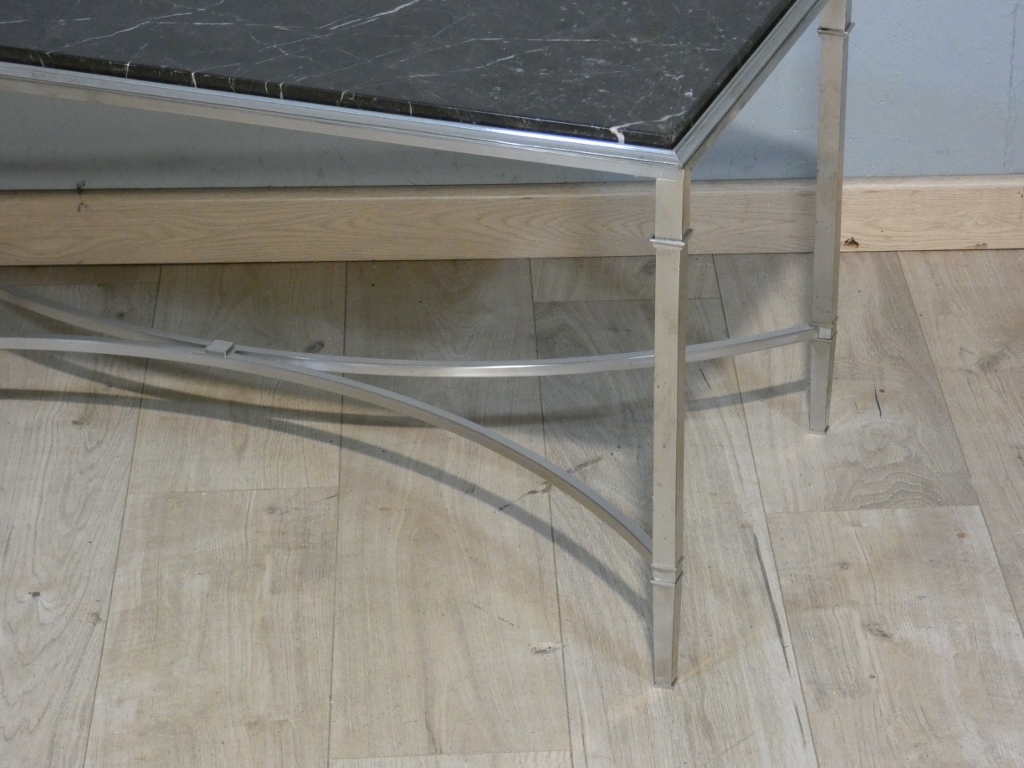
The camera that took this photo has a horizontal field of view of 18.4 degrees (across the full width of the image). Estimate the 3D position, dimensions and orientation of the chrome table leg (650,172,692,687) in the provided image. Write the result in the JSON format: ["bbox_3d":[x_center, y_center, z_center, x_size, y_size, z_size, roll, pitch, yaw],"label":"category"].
[{"bbox_3d":[0.122,0.043,2.456,0.025,0.447,0.025,9,29,18],"label":"chrome table leg"}]

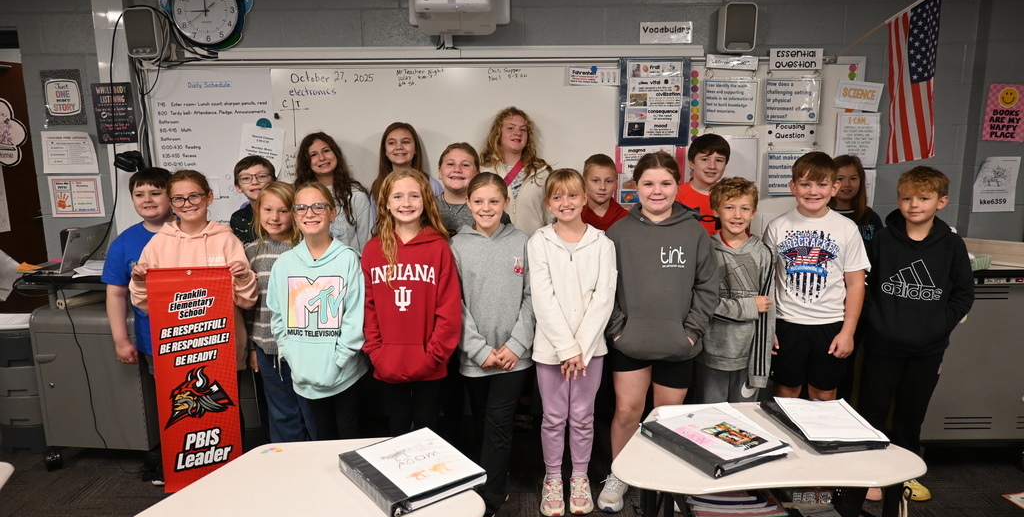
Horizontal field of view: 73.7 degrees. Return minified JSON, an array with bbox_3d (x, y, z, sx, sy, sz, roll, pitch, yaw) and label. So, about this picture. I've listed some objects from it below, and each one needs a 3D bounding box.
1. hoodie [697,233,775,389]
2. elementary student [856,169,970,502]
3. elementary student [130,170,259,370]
[{"bbox_3d":[0.913,0.214,2.803,0.320,0.630,0.270,2,10,14],"label":"hoodie"},{"bbox_3d":[1.569,0.295,2.734,0.410,1.327,0.290,4,11,24],"label":"elementary student"},{"bbox_3d":[-1.206,0.330,2.673,0.440,1.345,0.330,-5,11,-21],"label":"elementary student"}]

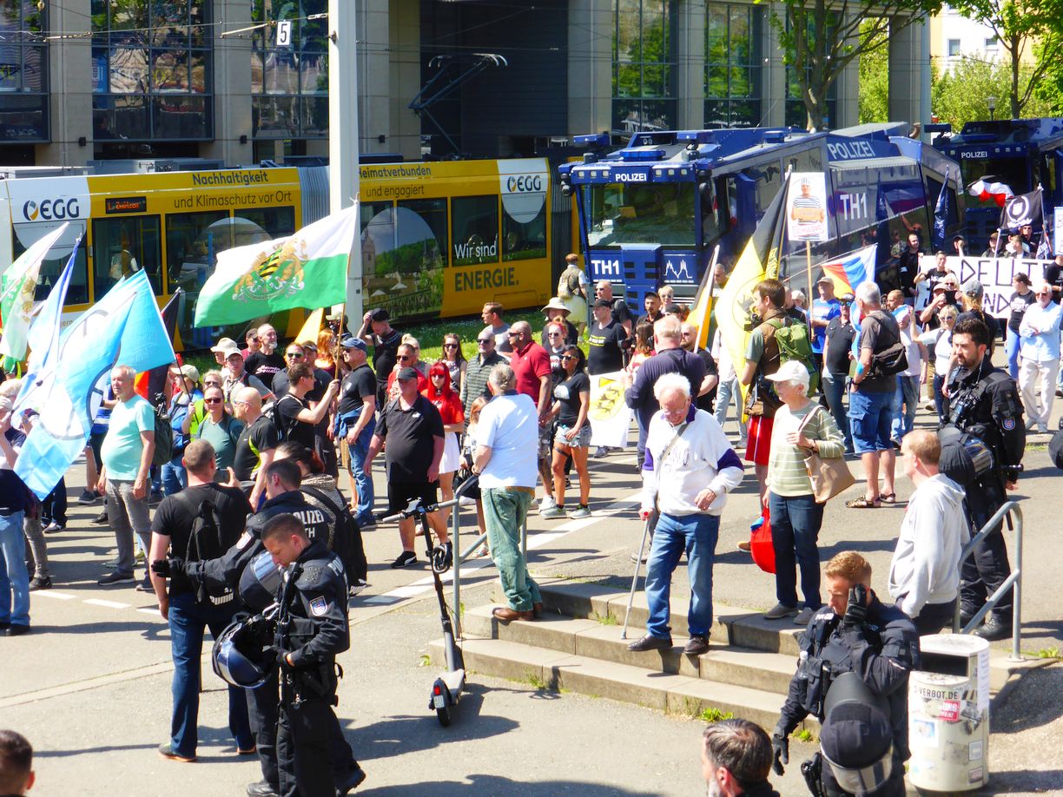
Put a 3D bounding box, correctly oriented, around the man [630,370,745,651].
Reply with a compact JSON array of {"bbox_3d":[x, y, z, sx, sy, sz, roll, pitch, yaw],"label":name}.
[{"bbox_3d":[0.938,0.680,14.840,0.620,1.670,0.450,3,7,23],"label":"man"}]

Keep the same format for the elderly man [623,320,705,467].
[{"bbox_3d":[0.982,0.273,18.097,0.620,1.800,0.420,-1,6,-11],"label":"elderly man"}]

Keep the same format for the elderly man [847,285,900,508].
[{"bbox_3d":[2.684,-0.037,19.198,0.350,1.763,0.500,6,9,43],"label":"elderly man"}]

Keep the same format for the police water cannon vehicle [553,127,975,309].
[{"bbox_3d":[4.476,-3.025,43.523,2.550,3.700,9.900,3,8,35],"label":"police water cannon vehicle"}]

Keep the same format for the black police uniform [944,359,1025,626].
[{"bbox_3d":[2.667,0.593,14.204,0.410,1.646,0.550,-5,8,-34],"label":"black police uniform"}]

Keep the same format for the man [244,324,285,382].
[{"bbox_3d":[-2.776,0.099,25.296,0.560,1.770,0.380,-1,6,-9],"label":"man"}]

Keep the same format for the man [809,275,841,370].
[{"bbox_3d":[3.342,-0.495,27.496,0.530,1.778,0.380,2,7,20],"label":"man"}]

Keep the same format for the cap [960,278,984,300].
[{"bbox_3d":[3.968,-0.987,21.800,0.180,0.150,0.260,1,7,9],"label":"cap"}]

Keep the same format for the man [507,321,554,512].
[{"bbox_3d":[-0.004,0.168,22.898,0.360,1.775,0.530,-5,8,-39],"label":"man"}]

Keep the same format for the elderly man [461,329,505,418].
[{"bbox_3d":[-0.474,0.196,24.296,0.560,1.780,0.400,3,7,23],"label":"elderly man"}]

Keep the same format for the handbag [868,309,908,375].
[{"bbox_3d":[2.814,-0.414,19.100,0.330,0.500,0.160,-3,7,-25],"label":"handbag"}]

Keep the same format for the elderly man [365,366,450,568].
[{"bbox_3d":[-1.089,0.590,21.494,0.660,1.750,0.420,3,7,22],"label":"elderly man"}]

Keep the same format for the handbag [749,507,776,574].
[{"bbox_3d":[1.469,0.878,15.000,0.280,0.420,0.160,-5,8,-33],"label":"handbag"}]

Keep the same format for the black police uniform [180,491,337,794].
[{"bbox_3d":[-1.463,1.289,13.007,0.660,1.595,0.680,6,9,40],"label":"black police uniform"}]

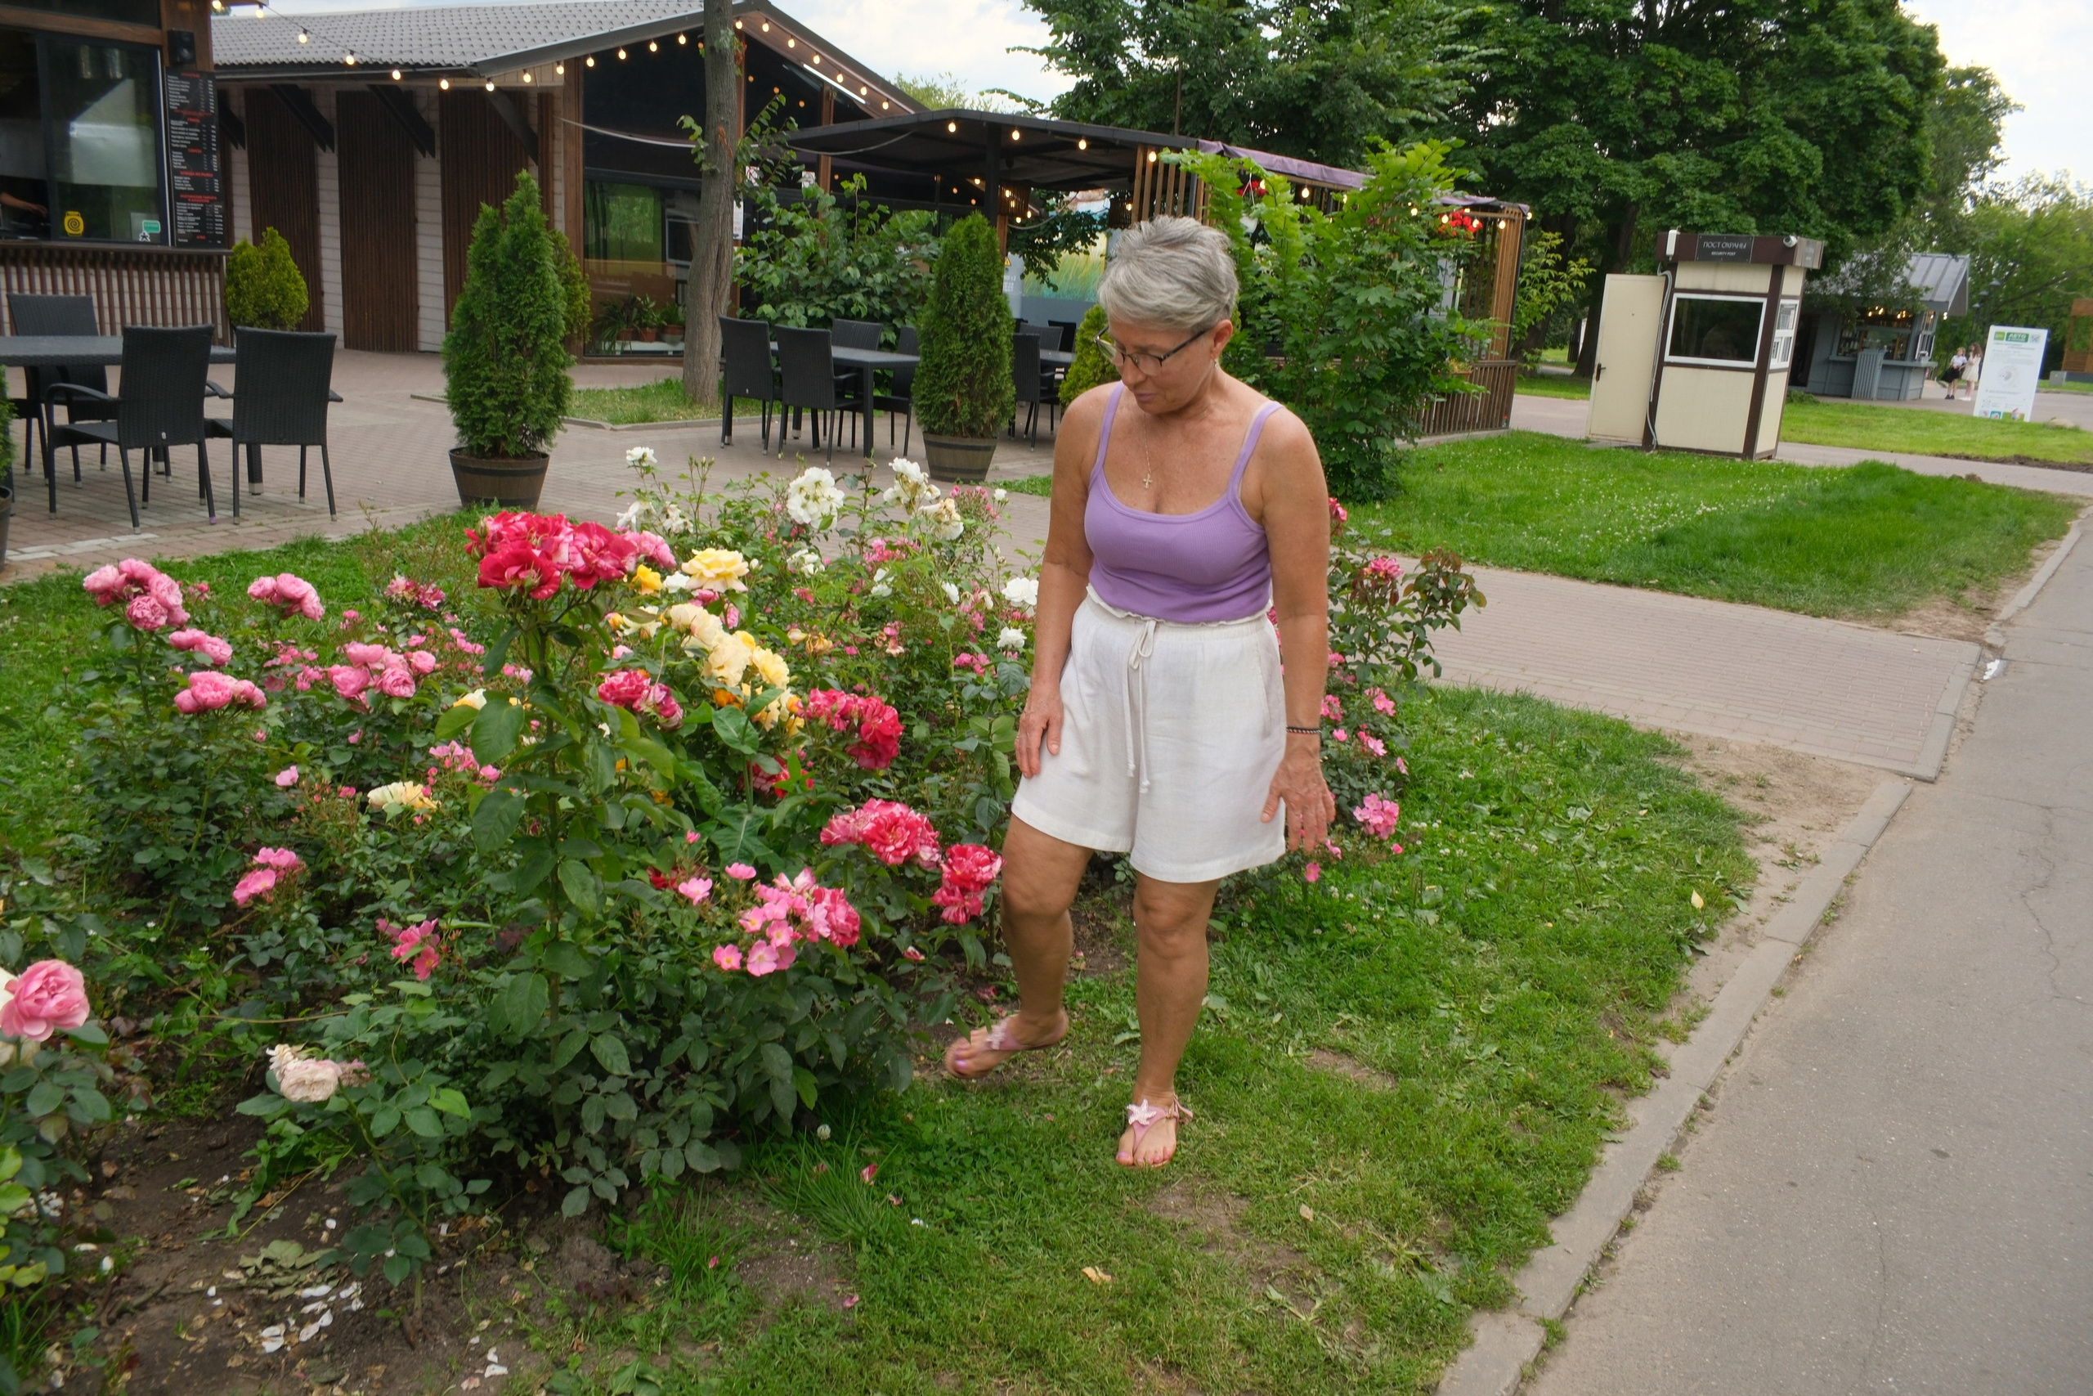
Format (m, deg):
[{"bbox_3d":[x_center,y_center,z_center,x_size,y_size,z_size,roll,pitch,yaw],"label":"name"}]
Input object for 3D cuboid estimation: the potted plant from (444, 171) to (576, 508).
[{"bbox_3d":[-2.881,-1.881,8.338,0.670,1.700,0.670,-2,15,-19],"label":"potted plant"}]

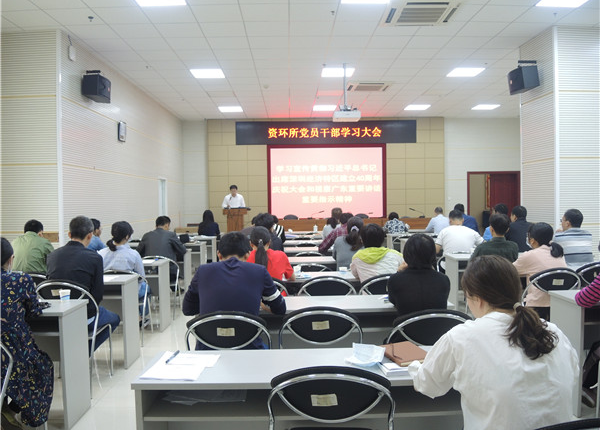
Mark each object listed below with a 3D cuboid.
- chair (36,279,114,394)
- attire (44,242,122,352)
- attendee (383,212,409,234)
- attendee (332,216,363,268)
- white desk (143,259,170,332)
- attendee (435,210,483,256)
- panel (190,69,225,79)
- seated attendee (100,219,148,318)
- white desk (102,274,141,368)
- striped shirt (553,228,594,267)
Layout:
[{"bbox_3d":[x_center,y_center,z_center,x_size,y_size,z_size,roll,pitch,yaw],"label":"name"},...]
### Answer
[{"bbox_3d":[-1.739,0.920,3.800,0.500,0.870,0.550,-1,2,-1],"label":"chair"},{"bbox_3d":[-1.699,0.685,3.898,0.510,1.020,0.680,0,2,7],"label":"attire"},{"bbox_3d":[1.841,0.503,9.358,0.500,1.170,0.700,-1,2,-1],"label":"attendee"},{"bbox_3d":[0.548,0.639,5.237,0.470,1.240,0.700,-1,2,-1],"label":"attendee"},{"bbox_3d":[-2.246,0.922,5.550,1.400,0.750,0.450,-1,2,-1],"label":"white desk"},{"bbox_3d":[2.064,0.583,6.439,0.570,1.280,0.800,-1,2,-1],"label":"attendee"},{"bbox_3d":[-1.700,-2.651,9.086,0.600,0.050,0.600,-1,2,-1],"label":"panel"},{"bbox_3d":[-1.804,0.691,5.186,0.490,1.240,0.780,-1,2,7],"label":"seated attendee"},{"bbox_3d":[-2.262,0.950,4.368,1.500,0.750,0.420,-1,2,-1],"label":"white desk"},{"bbox_3d":[2.914,0.439,5.192,0.460,0.610,0.360,-1,2,-19],"label":"striped shirt"}]

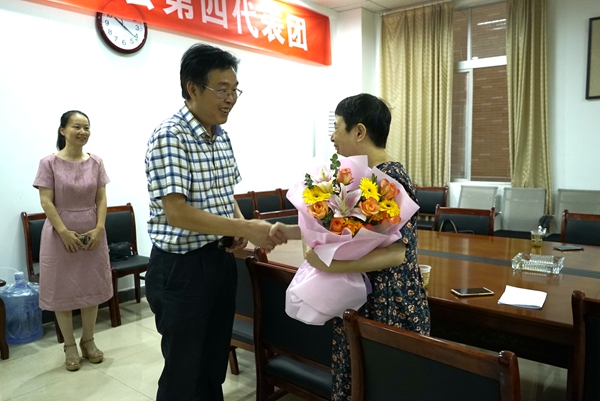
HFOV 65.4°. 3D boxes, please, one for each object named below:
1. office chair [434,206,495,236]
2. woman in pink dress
[{"bbox_3d":[1.087,0.531,3.366,0.460,0.925,0.550,4,8,39],"label":"office chair"},{"bbox_3d":[-1.437,0.256,3.030,0.480,1.655,0.340,-7,8,-42],"label":"woman in pink dress"}]

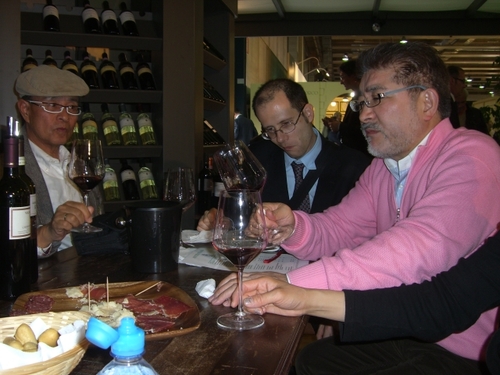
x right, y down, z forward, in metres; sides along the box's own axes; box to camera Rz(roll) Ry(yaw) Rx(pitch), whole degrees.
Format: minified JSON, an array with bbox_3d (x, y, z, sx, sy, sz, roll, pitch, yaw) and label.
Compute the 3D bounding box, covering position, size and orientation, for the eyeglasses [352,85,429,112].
[{"bbox_3d":[0.304,-0.183,1.179,0.140,0.045,0.138,-10,1,-17],"label":"eyeglasses"}]

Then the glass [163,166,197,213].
[{"bbox_3d":[-0.199,0.051,1.557,0.095,0.226,0.095,0,7,0],"label":"glass"}]

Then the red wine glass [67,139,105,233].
[{"bbox_3d":[-0.415,-0.003,1.392,0.094,0.226,0.094,0,7,0],"label":"red wine glass"}]

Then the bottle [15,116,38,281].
[{"bbox_3d":[-0.501,0.033,1.185,0.076,0.345,0.076,0,7,0],"label":"bottle"}]

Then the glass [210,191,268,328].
[{"bbox_3d":[-0.015,0.120,0.944,0.095,0.228,0.095,0,7,0],"label":"glass"}]

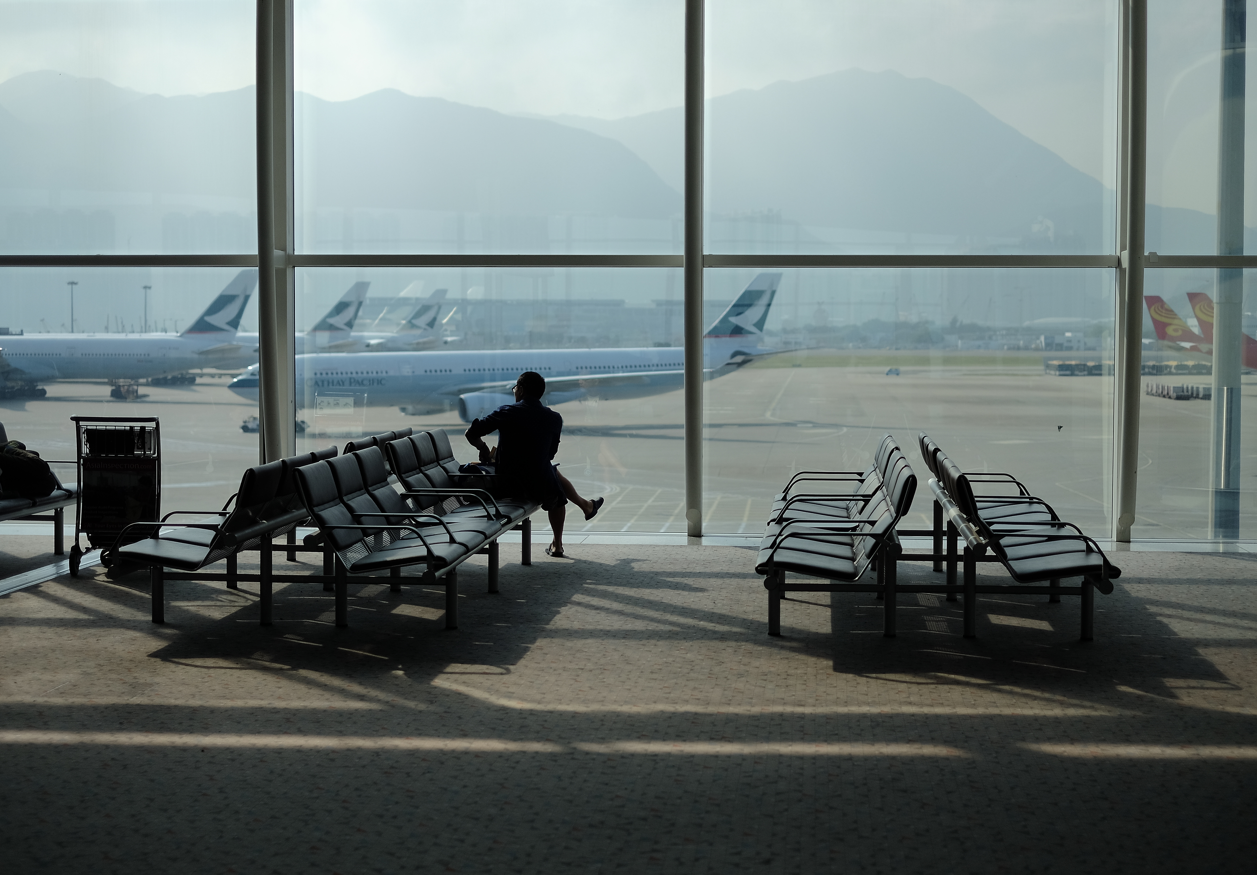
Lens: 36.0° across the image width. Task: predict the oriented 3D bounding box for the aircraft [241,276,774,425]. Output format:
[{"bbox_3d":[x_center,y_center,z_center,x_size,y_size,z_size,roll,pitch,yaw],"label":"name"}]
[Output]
[{"bbox_3d":[-11.400,-9.950,208.300,63.700,16.850,60.300,-1,3,-25],"label":"aircraft"}]

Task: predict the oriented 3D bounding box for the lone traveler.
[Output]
[{"bbox_3d":[-0.640,0.190,13.790,0.760,1.330,0.800,1,3,18],"label":"lone traveler"}]

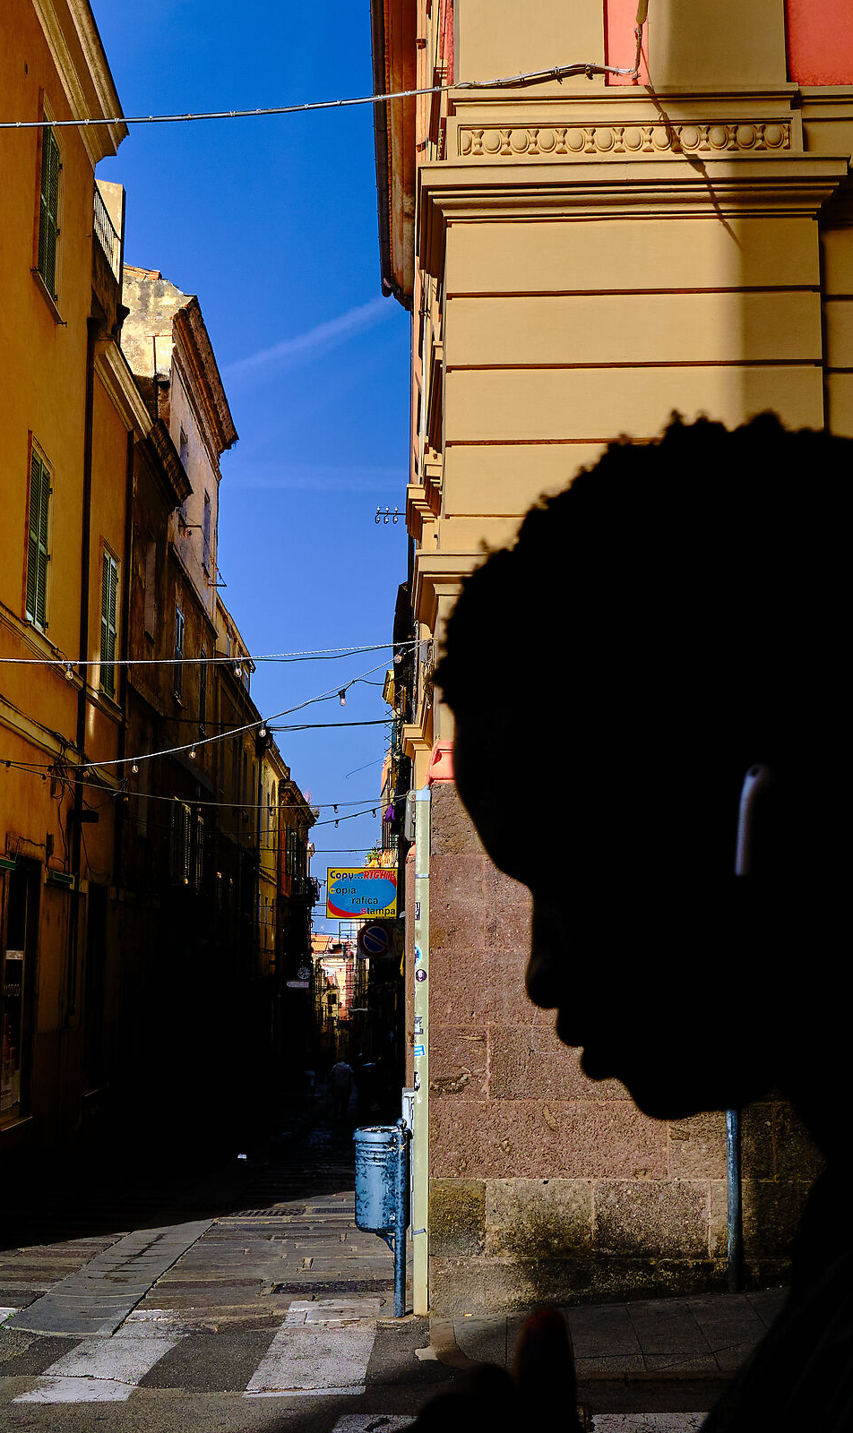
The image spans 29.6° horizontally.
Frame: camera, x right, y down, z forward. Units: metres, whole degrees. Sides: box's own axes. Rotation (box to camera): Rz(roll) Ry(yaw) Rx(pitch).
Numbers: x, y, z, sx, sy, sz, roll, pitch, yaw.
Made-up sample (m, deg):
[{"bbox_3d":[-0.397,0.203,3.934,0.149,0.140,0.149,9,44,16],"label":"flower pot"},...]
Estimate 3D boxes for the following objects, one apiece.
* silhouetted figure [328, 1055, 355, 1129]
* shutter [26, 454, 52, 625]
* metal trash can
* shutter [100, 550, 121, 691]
[{"bbox_3d":[-2.019,8.716,37.640,0.560,1.700,0.360,0,-8,-2],"label":"silhouetted figure"},{"bbox_3d":[-4.781,-2.146,19.919,0.060,2.100,1.150,0,-8,-2],"label":"shutter"},{"bbox_3d":[-0.242,2.812,9.061,0.310,1.030,0.340,0,-8,0],"label":"metal trash can"},{"bbox_3d":[-4.967,-1.419,25.341,0.060,2.070,1.200,0,-8,-2],"label":"shutter"}]

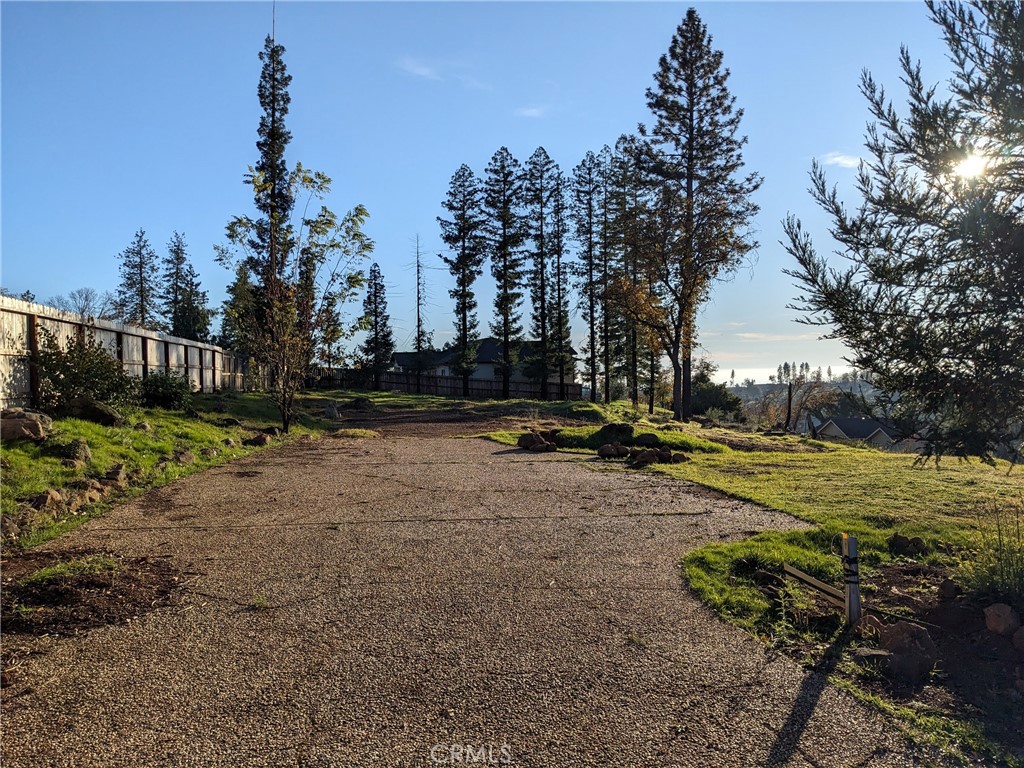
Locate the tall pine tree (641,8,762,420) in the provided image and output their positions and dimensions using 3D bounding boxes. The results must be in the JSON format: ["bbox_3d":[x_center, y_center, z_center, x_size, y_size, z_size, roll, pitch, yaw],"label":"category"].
[{"bbox_3d":[9.016,-8.064,38.000,5.804,19.602,5.804,0,0,0],"label":"tall pine tree"}]

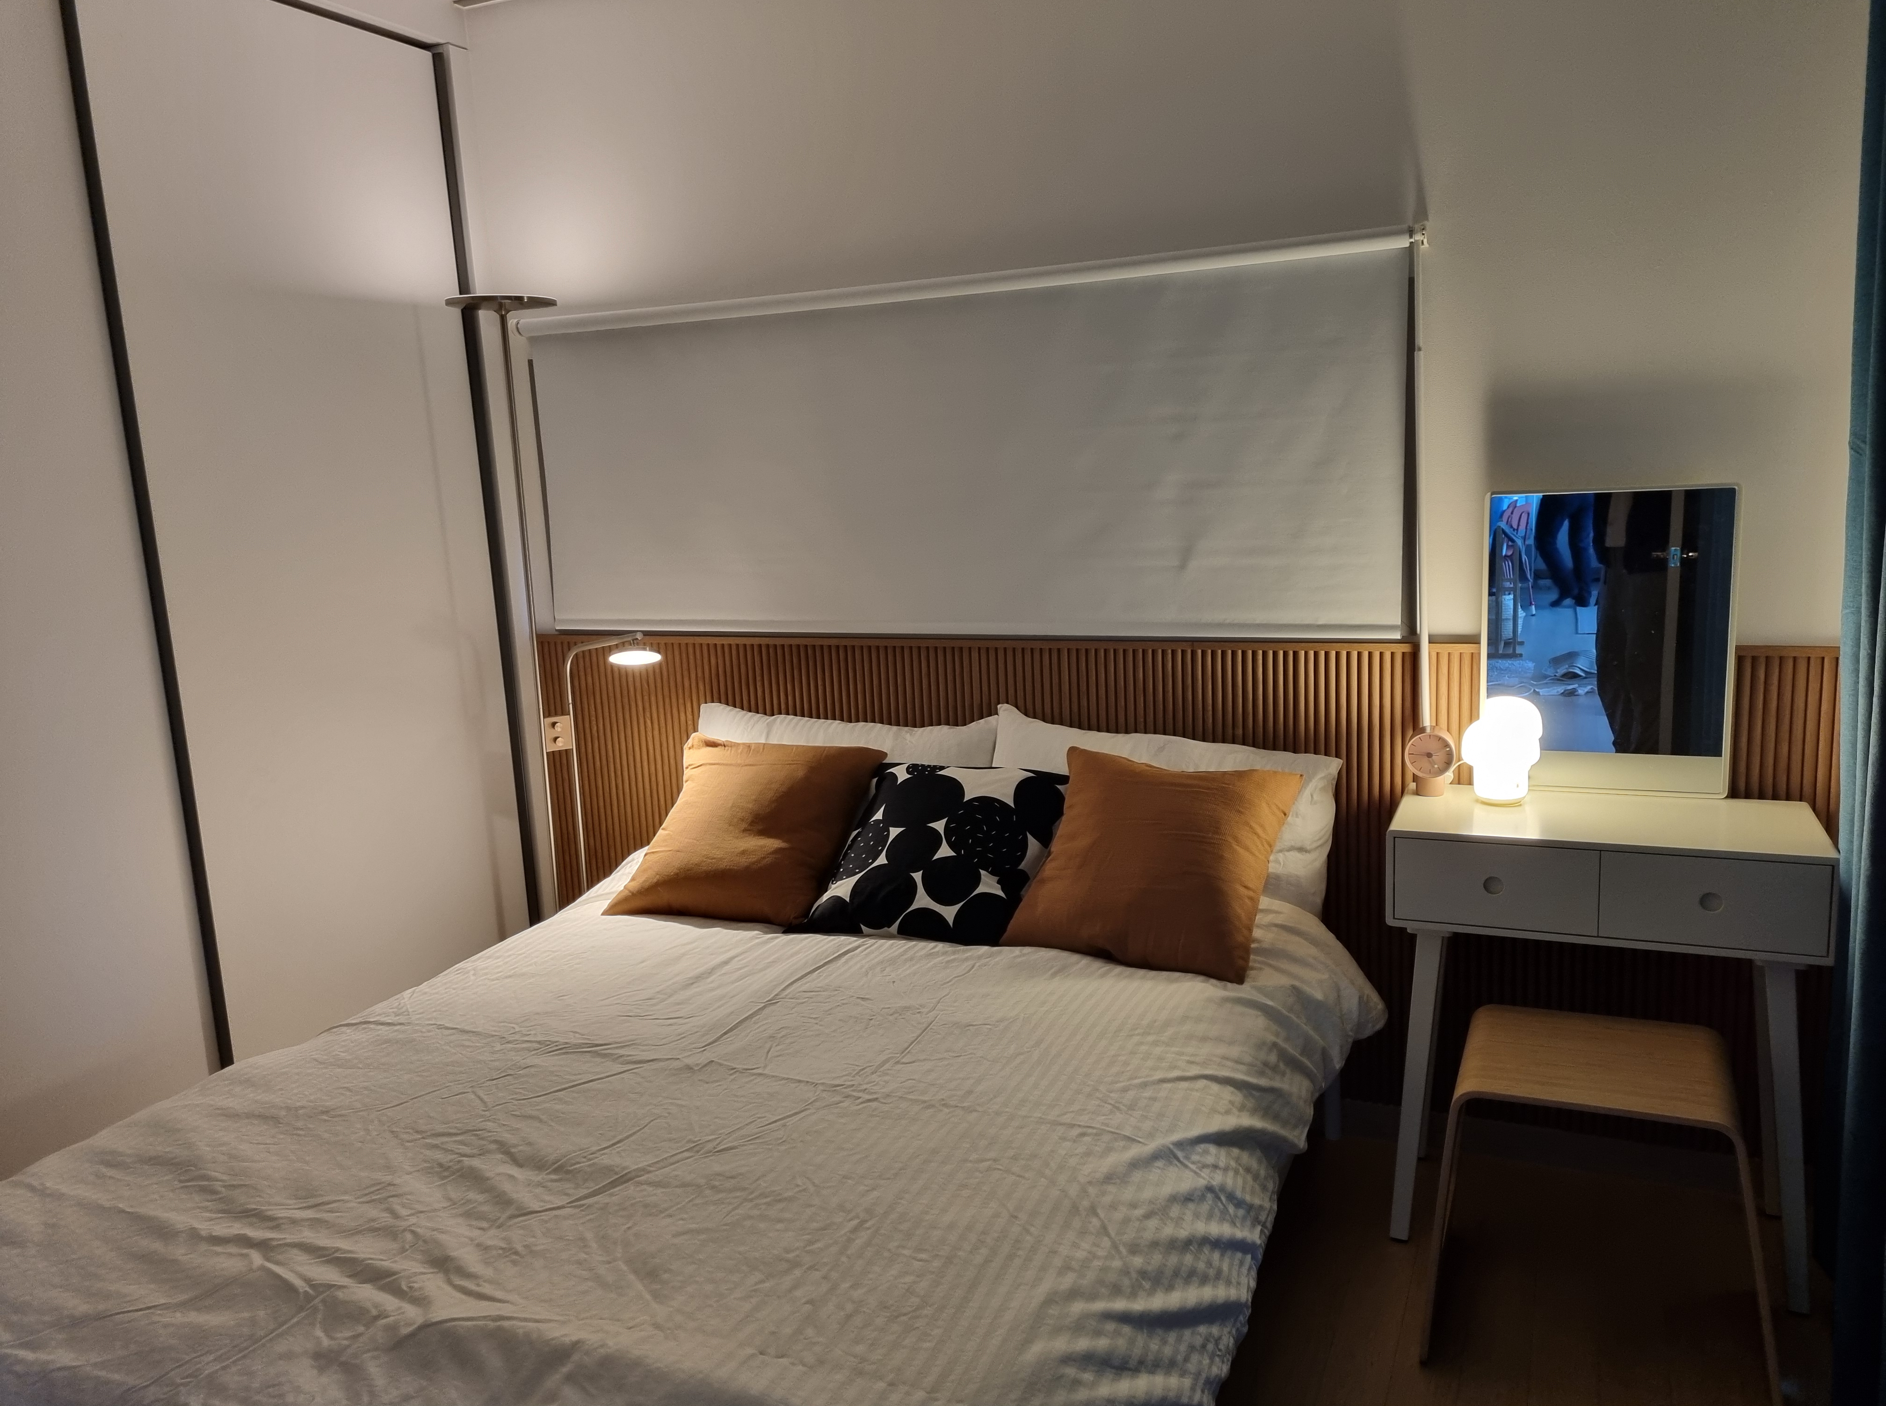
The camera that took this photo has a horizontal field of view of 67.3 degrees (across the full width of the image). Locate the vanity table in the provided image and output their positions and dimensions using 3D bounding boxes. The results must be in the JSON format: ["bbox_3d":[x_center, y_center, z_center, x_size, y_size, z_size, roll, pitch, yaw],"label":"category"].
[{"bbox_3d":[1.132,0.561,2.464,0.649,0.752,0.333,2,11,24],"label":"vanity table"}]

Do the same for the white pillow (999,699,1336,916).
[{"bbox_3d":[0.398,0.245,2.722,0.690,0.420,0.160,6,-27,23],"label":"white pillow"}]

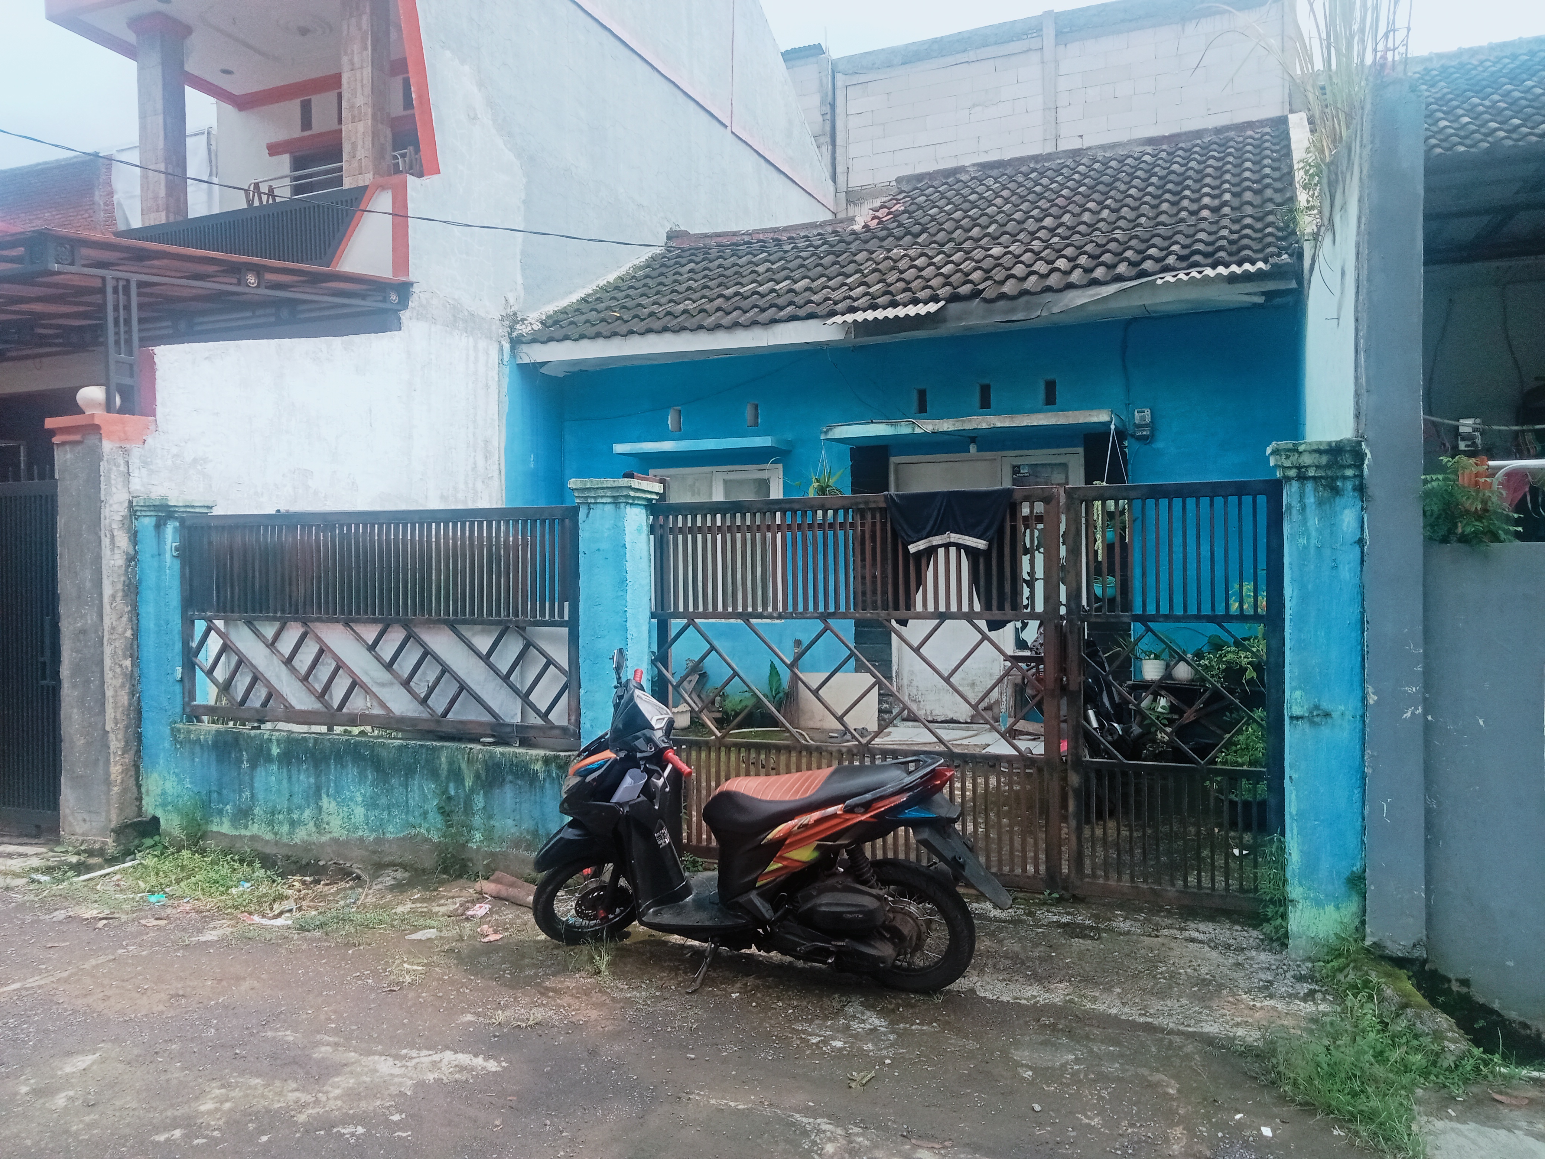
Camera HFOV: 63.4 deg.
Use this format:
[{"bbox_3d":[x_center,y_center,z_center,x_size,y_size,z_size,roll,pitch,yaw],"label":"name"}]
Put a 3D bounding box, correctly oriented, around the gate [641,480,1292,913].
[{"bbox_3d":[0.731,0.480,5.536,2.870,1.730,0.060,0,1,24],"label":"gate"}]

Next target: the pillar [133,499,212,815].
[{"bbox_3d":[-3.480,0.484,7.314,0.350,1.885,0.310,0,1,24],"label":"pillar"}]

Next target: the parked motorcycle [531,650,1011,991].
[{"bbox_3d":[-0.095,0.883,4.555,1.880,1.170,0.680,0,1,23],"label":"parked motorcycle"}]

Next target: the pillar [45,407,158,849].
[{"bbox_3d":[-3.874,0.287,7.245,0.470,2.410,0.370,0,1,24],"label":"pillar"}]

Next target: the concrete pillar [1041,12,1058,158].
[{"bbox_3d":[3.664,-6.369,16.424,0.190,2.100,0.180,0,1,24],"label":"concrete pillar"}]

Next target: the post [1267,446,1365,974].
[{"bbox_3d":[2.101,0.448,4.804,0.340,1.925,0.310,0,1,24],"label":"post"}]

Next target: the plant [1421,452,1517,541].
[{"bbox_3d":[2.652,-0.285,4.746,0.320,0.360,0.310,0,1,24],"label":"plant"}]

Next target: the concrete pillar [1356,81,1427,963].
[{"bbox_3d":[2.340,-0.214,4.701,0.215,3.246,0.220,0,1,24],"label":"concrete pillar"}]

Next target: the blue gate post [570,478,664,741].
[{"bbox_3d":[-0.753,0.474,6.088,0.350,1.880,0.310,0,1,24],"label":"blue gate post"}]

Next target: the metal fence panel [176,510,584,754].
[{"bbox_3d":[-2.154,0.226,6.669,2.740,1.180,0.050,0,1,24],"label":"metal fence panel"}]

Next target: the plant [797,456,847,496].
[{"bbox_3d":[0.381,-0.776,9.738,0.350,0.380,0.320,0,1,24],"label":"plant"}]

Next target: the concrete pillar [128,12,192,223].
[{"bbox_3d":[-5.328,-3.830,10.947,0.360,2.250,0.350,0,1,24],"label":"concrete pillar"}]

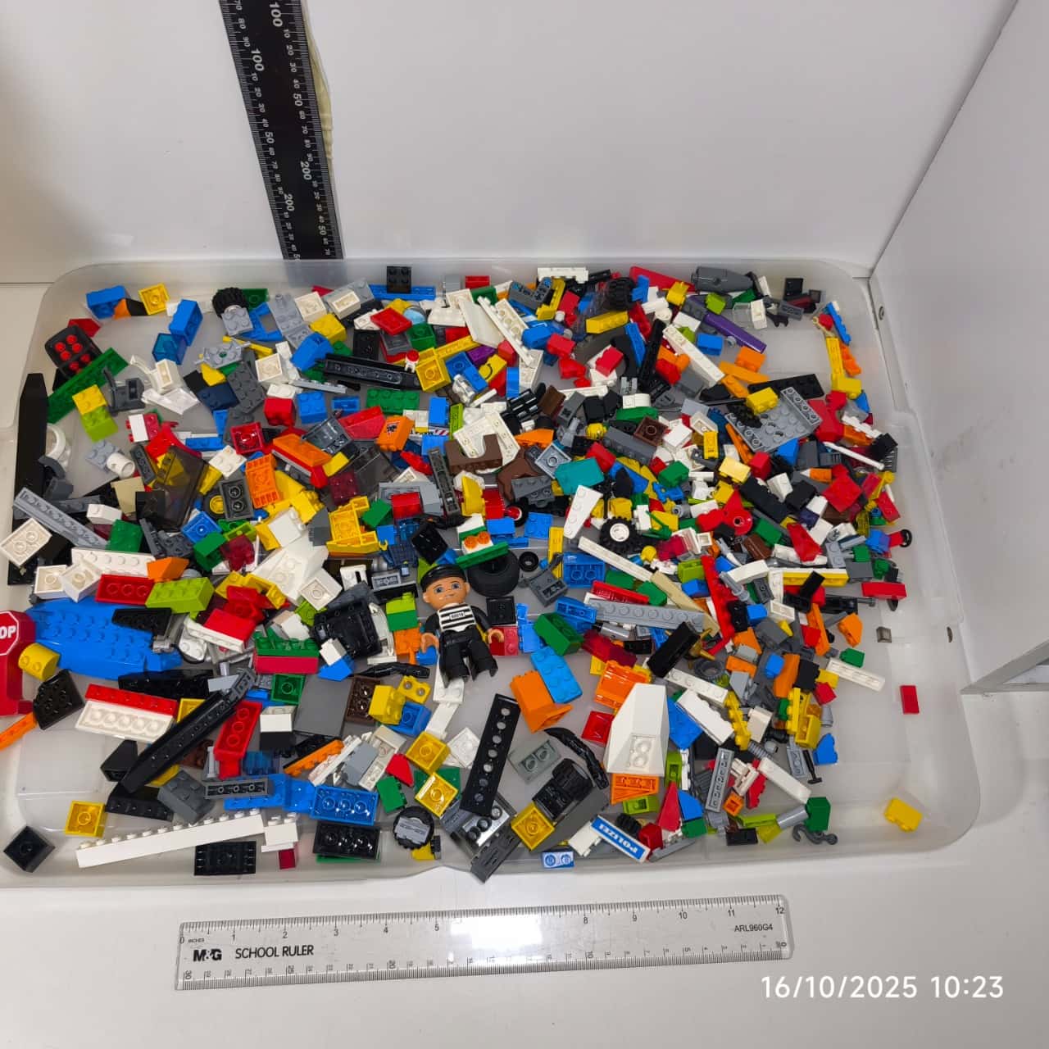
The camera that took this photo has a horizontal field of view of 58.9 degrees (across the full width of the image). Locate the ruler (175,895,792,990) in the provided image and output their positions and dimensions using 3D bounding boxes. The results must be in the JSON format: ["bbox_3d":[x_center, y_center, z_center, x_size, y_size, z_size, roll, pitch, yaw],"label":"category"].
[{"bbox_3d":[-0.017,0.210,0.471,0.309,0.003,0.030,-1,63,-3],"label":"ruler"}]

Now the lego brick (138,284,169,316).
[{"bbox_3d":[-0.249,-0.152,0.625,0.016,0.016,0.011,-26,28,-24],"label":"lego brick"}]

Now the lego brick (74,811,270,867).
[{"bbox_3d":[-0.183,0.163,0.485,0.096,0.008,0.011,-10,87,-2],"label":"lego brick"}]

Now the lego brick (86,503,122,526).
[{"bbox_3d":[-0.249,-0.006,0.550,0.016,0.011,0.008,1,68,-7],"label":"lego brick"}]

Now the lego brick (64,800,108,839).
[{"bbox_3d":[-0.227,0.154,0.483,0.016,0.011,0.016,2,63,-1],"label":"lego brick"}]

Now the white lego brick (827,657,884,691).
[{"bbox_3d":[0.191,0.088,0.540,0.032,0.005,0.008,22,64,8],"label":"white lego brick"}]

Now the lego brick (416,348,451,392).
[{"bbox_3d":[-0.056,-0.092,0.575,0.016,0.011,0.016,-23,81,19],"label":"lego brick"}]

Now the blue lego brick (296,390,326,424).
[{"bbox_3d":[-0.133,-0.074,0.581,0.016,0.011,0.016,-9,69,-10],"label":"blue lego brick"}]

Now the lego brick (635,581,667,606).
[{"bbox_3d":[0.074,0.042,0.550,0.016,0.008,0.011,36,67,15],"label":"lego brick"}]

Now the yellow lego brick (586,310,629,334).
[{"bbox_3d":[0.053,-0.127,0.584,0.011,0.008,0.032,14,29,37],"label":"yellow lego brick"}]

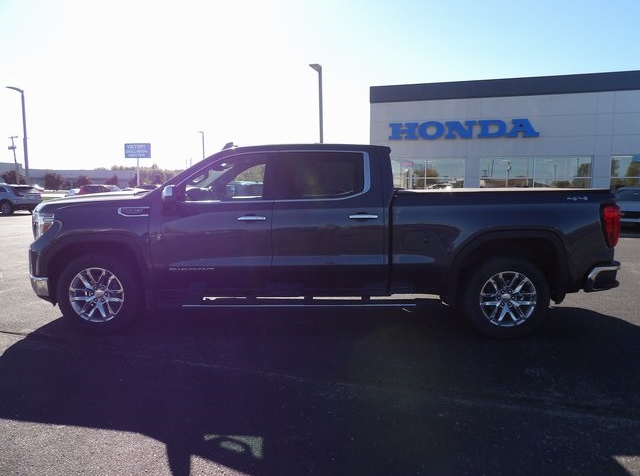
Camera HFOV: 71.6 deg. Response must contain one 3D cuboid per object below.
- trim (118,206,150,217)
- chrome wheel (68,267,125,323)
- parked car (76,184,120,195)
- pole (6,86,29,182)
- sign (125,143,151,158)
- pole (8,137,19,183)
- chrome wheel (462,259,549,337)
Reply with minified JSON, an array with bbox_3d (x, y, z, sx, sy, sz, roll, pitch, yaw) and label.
[{"bbox_3d":[-1.789,-0.253,4.281,0.304,0.096,0.030,0,7,3],"label":"trim"},{"bbox_3d":[-2.198,0.560,4.477,0.545,0.545,0.200,0,7,3],"label":"chrome wheel"},{"bbox_3d":[-18.370,-3.725,38.000,4.450,1.630,1.820,1,7,5],"label":"parked car"},{"bbox_3d":[-22.187,-6.670,32.705,1.150,8.500,0.280,-4,8,-25],"label":"pole"},{"bbox_3d":[-20.942,-10.034,51.000,3.050,1.700,0.300,0,7,0],"label":"sign"},{"bbox_3d":[-55.923,-13.386,81.488,1.550,10.300,0.400,-5,8,-33],"label":"pole"},{"bbox_3d":[1.816,0.574,4.380,0.835,0.830,0.280,0,7,1],"label":"chrome wheel"}]

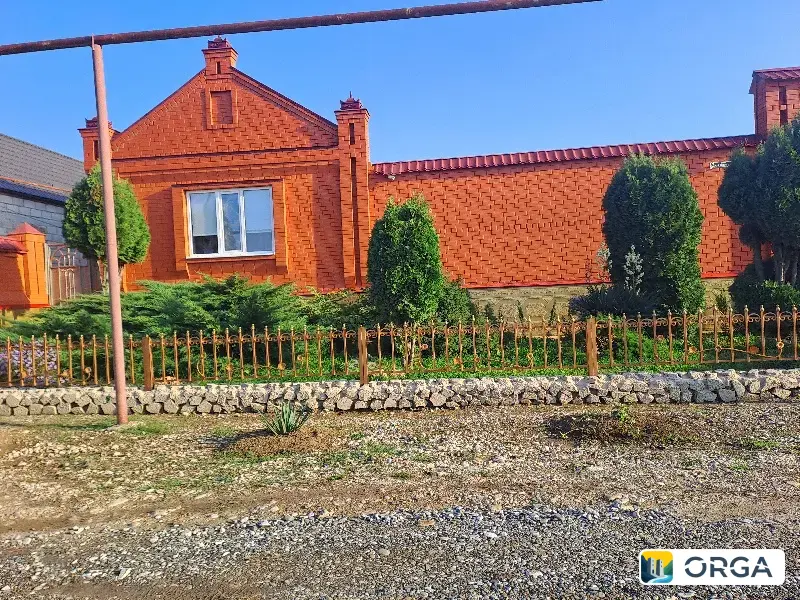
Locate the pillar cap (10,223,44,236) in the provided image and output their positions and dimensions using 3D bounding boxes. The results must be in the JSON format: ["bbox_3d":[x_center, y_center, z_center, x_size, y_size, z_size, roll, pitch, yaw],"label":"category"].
[{"bbox_3d":[-8.726,-1.664,13.481,0.500,0.295,0.580,-2,2,10],"label":"pillar cap"}]

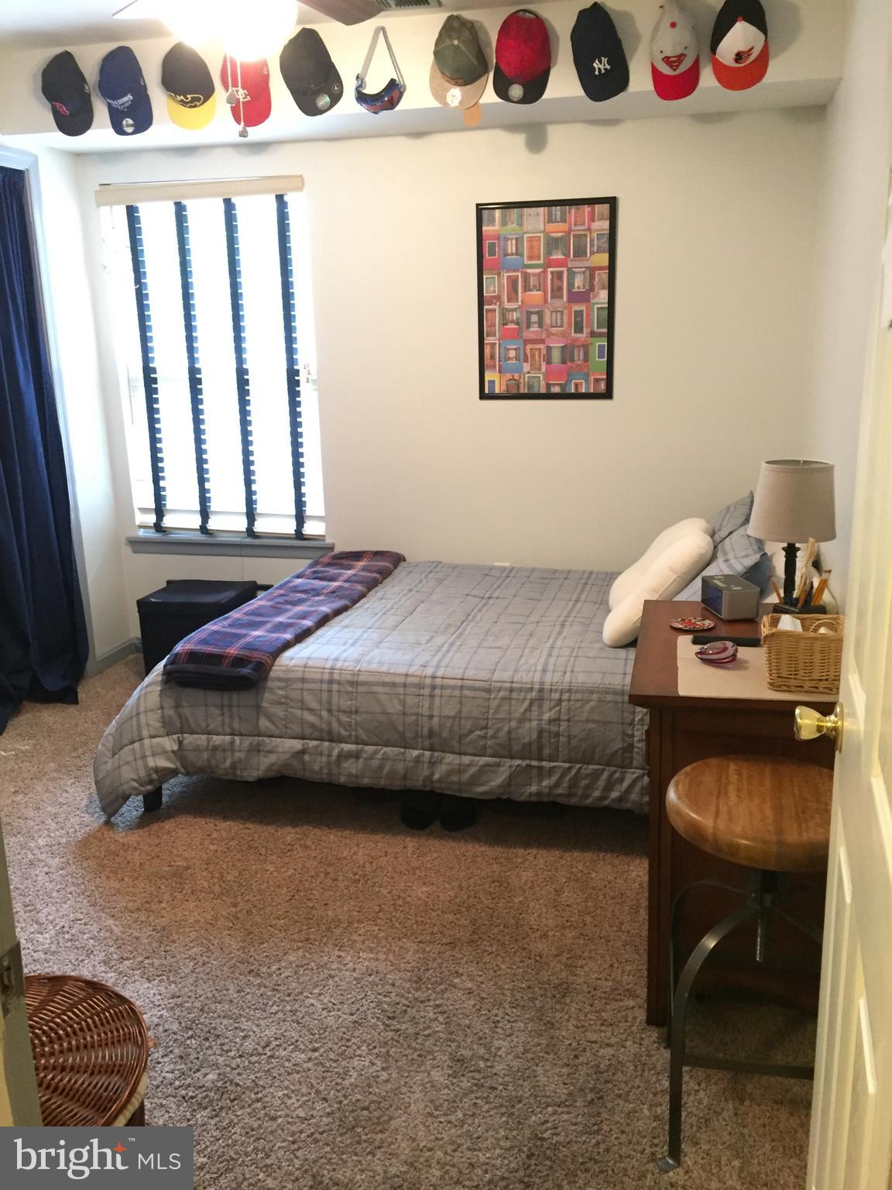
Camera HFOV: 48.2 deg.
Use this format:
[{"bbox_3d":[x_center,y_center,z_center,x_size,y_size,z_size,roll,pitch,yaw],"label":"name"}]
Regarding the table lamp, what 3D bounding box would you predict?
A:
[{"bbox_3d":[0.834,-0.138,2.400,0.200,0.378,0.200,2,15,12],"label":"table lamp"}]

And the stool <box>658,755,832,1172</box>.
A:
[{"bbox_3d":[0.573,0.652,1.781,0.370,0.650,0.370,2,15,12],"label":"stool"}]

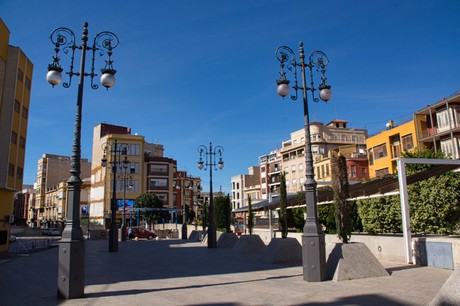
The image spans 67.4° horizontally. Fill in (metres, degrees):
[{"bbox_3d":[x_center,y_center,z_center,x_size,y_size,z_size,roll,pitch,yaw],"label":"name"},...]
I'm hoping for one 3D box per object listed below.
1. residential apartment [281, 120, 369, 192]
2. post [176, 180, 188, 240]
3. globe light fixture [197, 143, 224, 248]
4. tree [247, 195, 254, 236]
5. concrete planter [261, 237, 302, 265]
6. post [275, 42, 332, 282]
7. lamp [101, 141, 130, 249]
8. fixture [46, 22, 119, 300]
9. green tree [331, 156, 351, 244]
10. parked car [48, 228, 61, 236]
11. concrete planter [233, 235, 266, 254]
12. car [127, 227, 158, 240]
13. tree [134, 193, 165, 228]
[{"bbox_3d":[21.402,4.894,79.331,12.460,22.600,14.000,3,-12,-22],"label":"residential apartment"},{"bbox_3d":[-5.246,6.081,40.053,1.930,7.500,0.680,2,-12,-14],"label":"post"},{"bbox_3d":[-1.332,2.928,25.089,1.930,7.570,0.680,2,-12,-14],"label":"globe light fixture"},{"bbox_3d":[1.246,3.754,20.966,0.440,2.430,0.440,-1,-11,0],"label":"tree"},{"bbox_3d":[2.460,4.314,15.402,1.789,0.912,1.806,1,-12,-13],"label":"concrete planter"},{"bbox_3d":[2.434,-0.004,10.794,1.875,7.568,0.636,1,-12,-13],"label":"post"},{"bbox_3d":[-7.842,2.794,23.426,1.875,7.568,0.636,1,-12,-13],"label":"lamp"},{"bbox_3d":[-4.171,-0.168,9.464,1.930,7.570,0.680,2,-12,-14],"label":"fixture"},{"bbox_3d":[3.637,1.477,11.193,0.516,2.855,0.516,1,-12,-13],"label":"green tree"},{"bbox_3d":[-32.279,14.551,63.565,1.770,1.440,4.200,7,-14,-36],"label":"parked car"},{"bbox_3d":[1.204,5.301,20.158,1.789,0.912,1.806,1,-12,-13],"label":"concrete planter"},{"bbox_3d":[-10.003,9.046,38.831,3.800,1.500,1.700,1,-12,-12],"label":"car"},{"bbox_3d":[-10.877,8.160,46.866,4.200,5.430,4.200,1,-12,-13],"label":"tree"}]

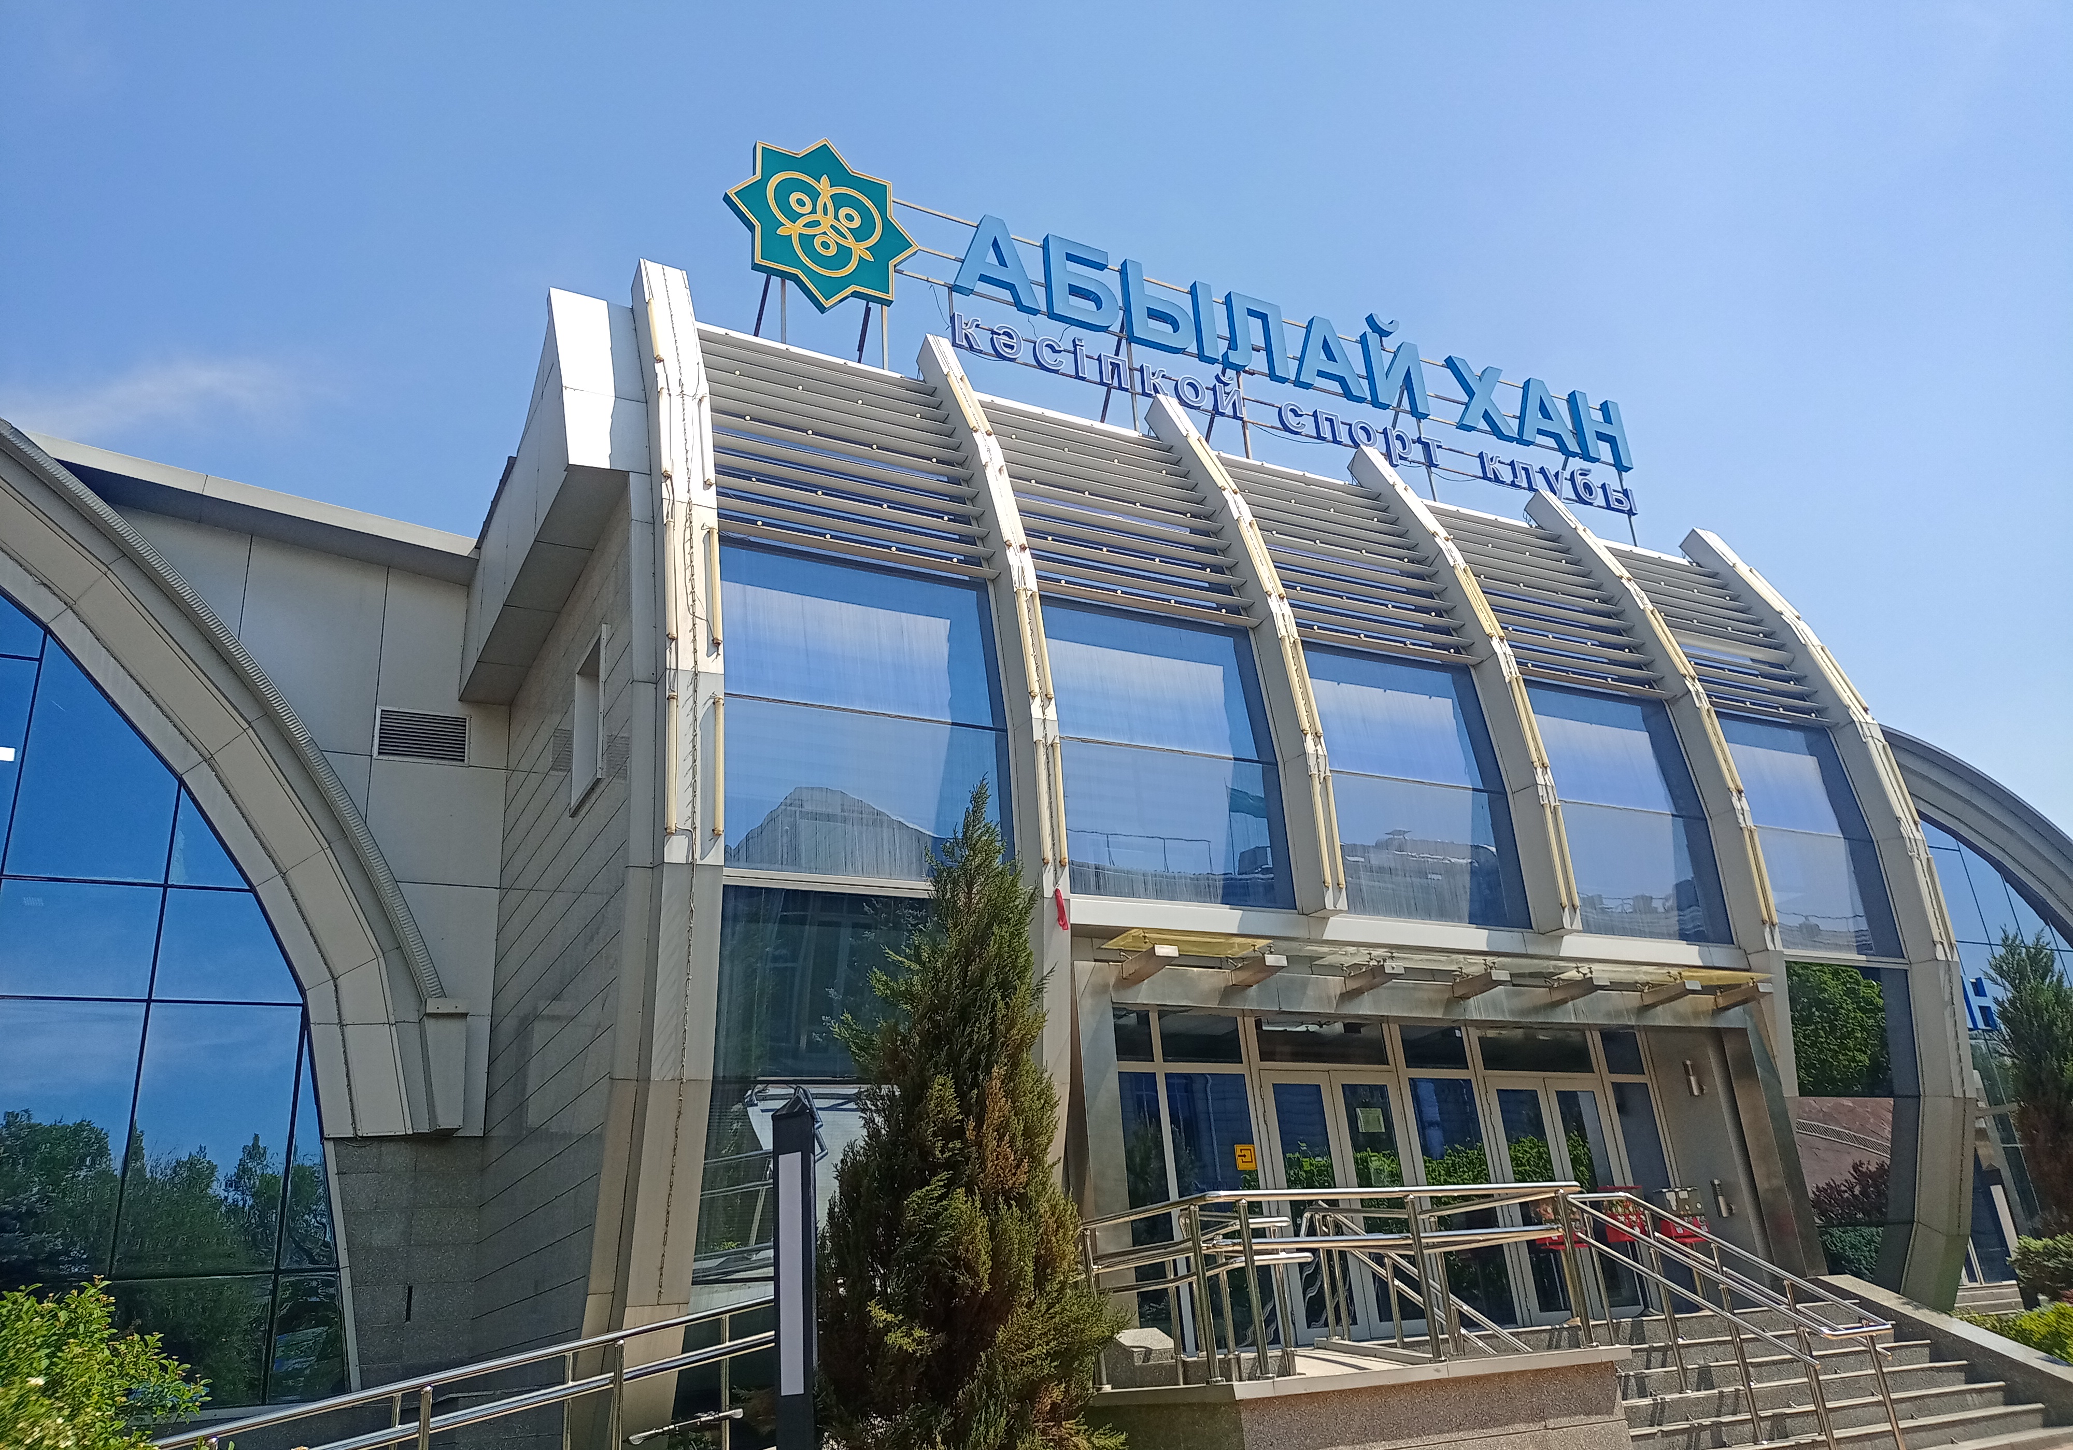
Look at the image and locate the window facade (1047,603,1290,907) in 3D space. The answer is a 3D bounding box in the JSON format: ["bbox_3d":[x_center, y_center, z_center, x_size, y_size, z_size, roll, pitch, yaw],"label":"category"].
[{"bbox_3d":[0.934,0.177,13.582,2.387,2.616,0.200,8,-26,-28],"label":"window facade"}]

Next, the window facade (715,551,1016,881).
[{"bbox_3d":[-1.351,-0.125,12.352,2.387,2.616,0.200,8,-26,-28],"label":"window facade"}]

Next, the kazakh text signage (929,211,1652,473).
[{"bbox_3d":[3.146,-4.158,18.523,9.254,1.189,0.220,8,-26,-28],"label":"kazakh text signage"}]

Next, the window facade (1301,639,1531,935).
[{"bbox_3d":[3.219,0.480,14.813,2.387,2.616,0.200,8,-26,-28],"label":"window facade"}]

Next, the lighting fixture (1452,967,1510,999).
[{"bbox_3d":[3.642,2.126,13.710,0.195,0.105,0.460,8,-26,-28],"label":"lighting fixture"}]

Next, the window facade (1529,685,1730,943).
[{"bbox_3d":[5.503,0.783,16.043,2.387,2.616,0.200,8,-26,-28],"label":"window facade"}]

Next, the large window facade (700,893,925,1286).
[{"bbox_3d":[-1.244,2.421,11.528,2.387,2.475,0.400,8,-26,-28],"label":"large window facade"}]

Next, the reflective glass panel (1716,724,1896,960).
[{"bbox_3d":[7.788,1.085,17.273,2.387,2.616,0.200,8,-26,-28],"label":"reflective glass panel"}]

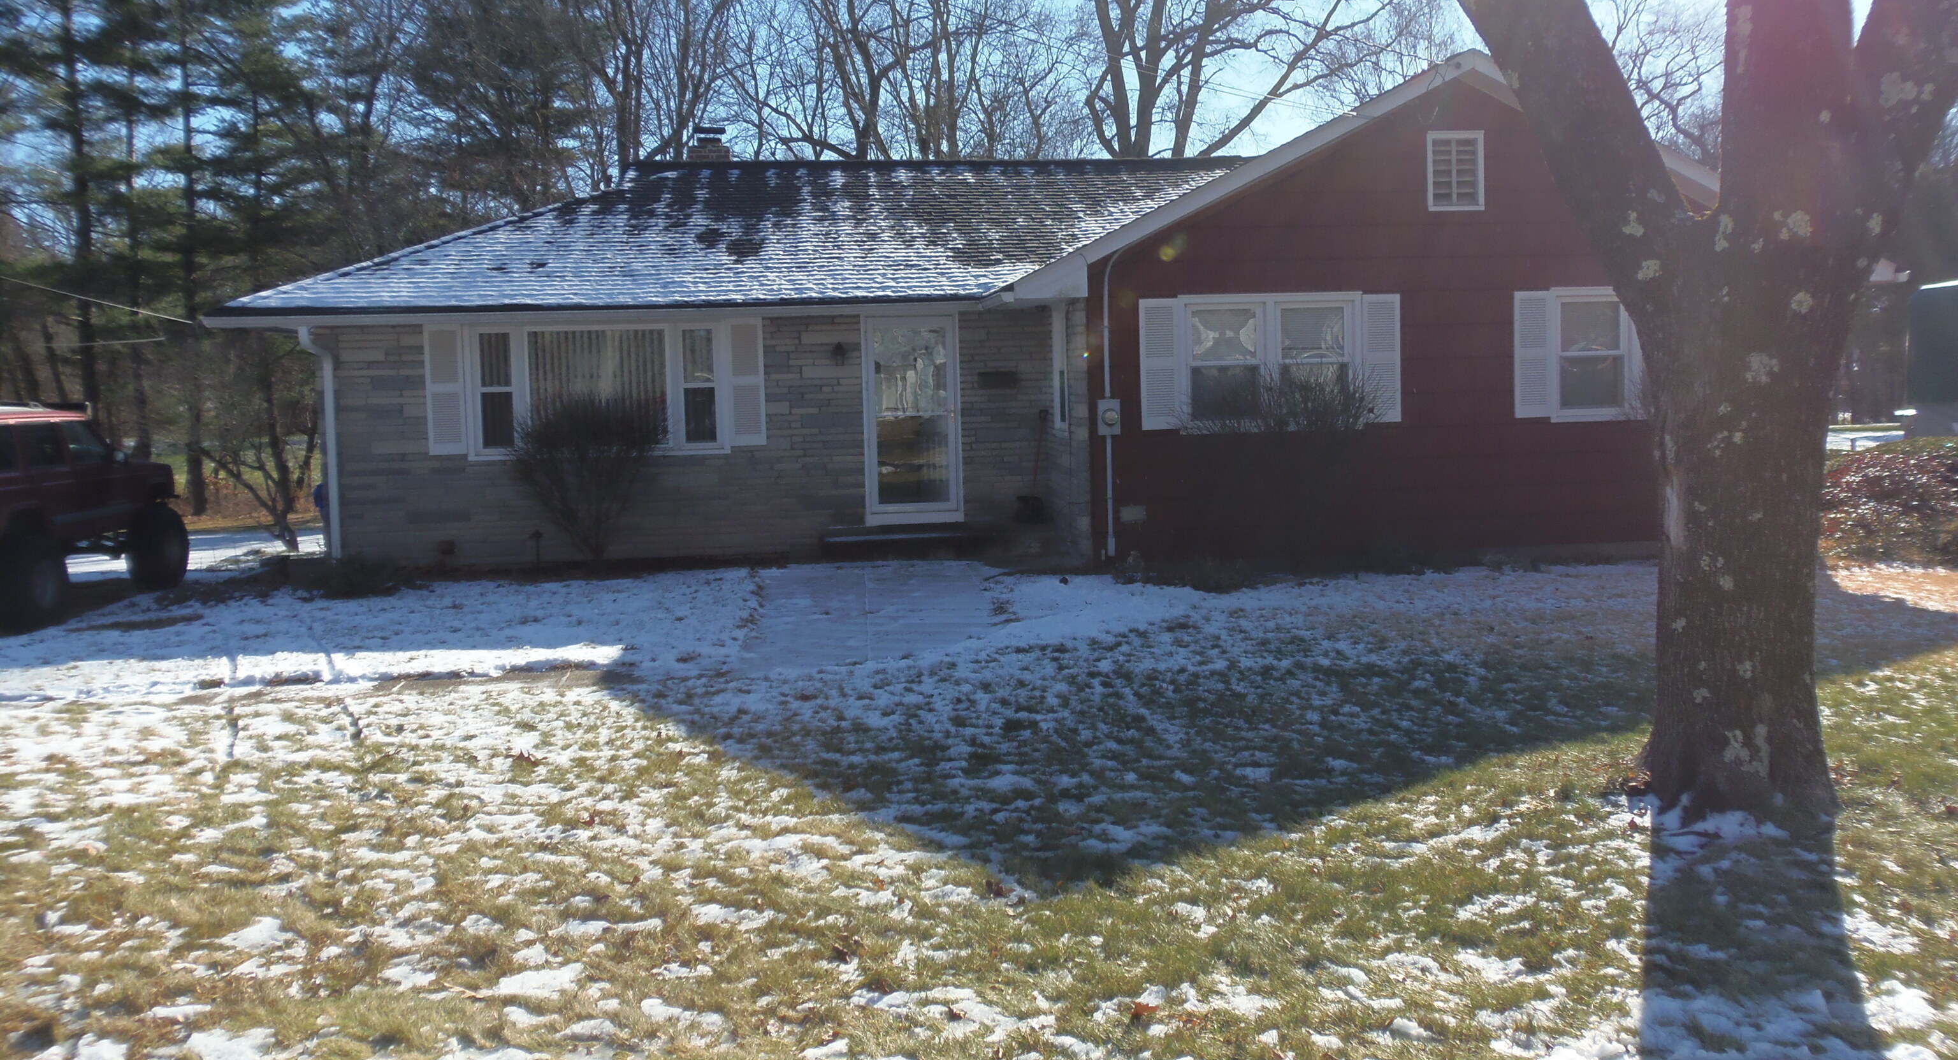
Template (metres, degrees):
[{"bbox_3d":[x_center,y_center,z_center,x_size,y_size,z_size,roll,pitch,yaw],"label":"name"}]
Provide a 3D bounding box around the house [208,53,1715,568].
[{"bbox_3d":[0.359,-2.214,16.296,15.700,4.500,9.800,-2,4,-5],"label":"house"}]

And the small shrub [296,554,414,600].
[{"bbox_3d":[-5.734,0.412,12.521,0.980,0.400,0.800,-2,4,-5],"label":"small shrub"}]

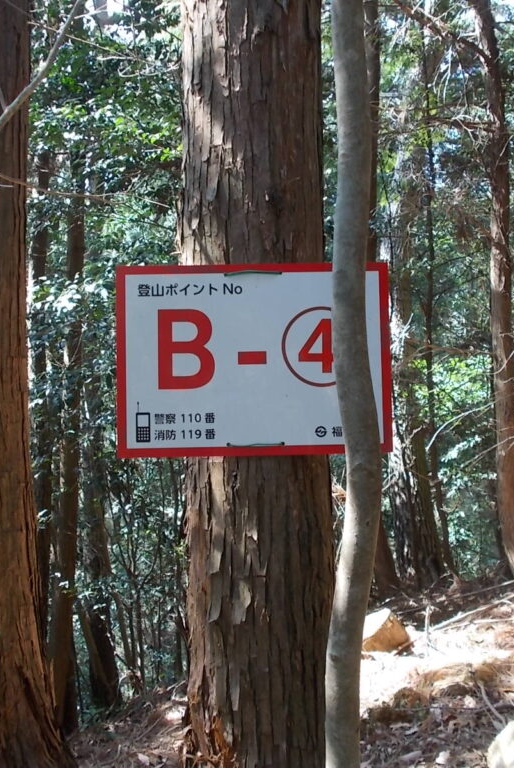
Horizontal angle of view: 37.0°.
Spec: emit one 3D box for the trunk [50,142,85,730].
[{"bbox_3d":[-1.029,0.325,4.200,0.140,3.200,0.140,-1,-4,0],"label":"trunk"}]

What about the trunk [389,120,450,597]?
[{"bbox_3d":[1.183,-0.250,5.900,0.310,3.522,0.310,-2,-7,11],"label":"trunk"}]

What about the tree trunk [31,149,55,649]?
[{"bbox_3d":[-1.332,0.197,4.800,0.130,3.300,0.130,-1,-4,0],"label":"tree trunk"}]

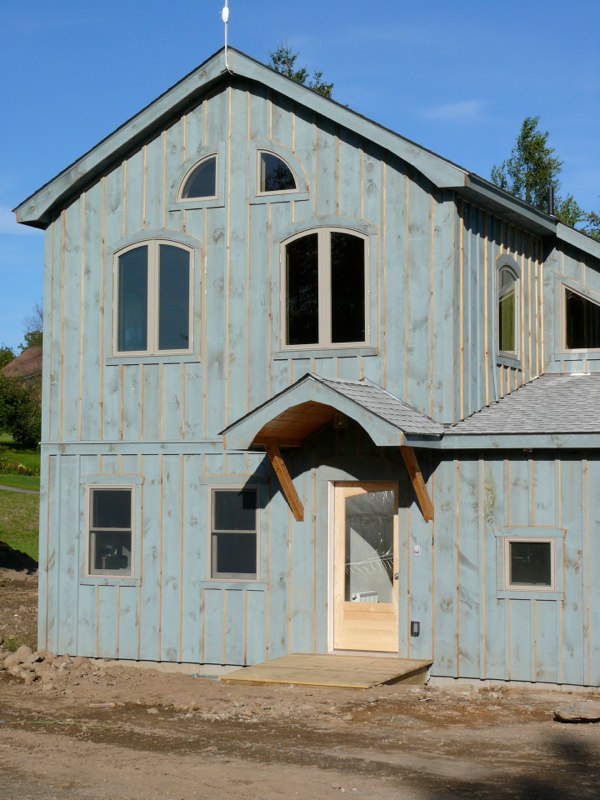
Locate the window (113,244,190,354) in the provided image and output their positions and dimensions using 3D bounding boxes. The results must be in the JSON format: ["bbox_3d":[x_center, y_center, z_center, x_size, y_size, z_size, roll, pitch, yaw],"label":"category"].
[{"bbox_3d":[-1.925,-1.348,21.009,1.197,1.537,0.100,-1,-3,25],"label":"window"}]

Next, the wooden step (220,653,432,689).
[{"bbox_3d":[0.331,3.222,18.639,1.870,0.210,2.000,-1,-3,25],"label":"wooden step"}]

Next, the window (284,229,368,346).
[{"bbox_3d":[0.319,-1.401,19.982,1.199,1.518,0.100,-1,-3,25],"label":"window"}]

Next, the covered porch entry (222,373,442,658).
[{"bbox_3d":[0.453,1.421,18.887,2.330,3.390,1.700,-1,-3,25],"label":"covered porch entry"}]

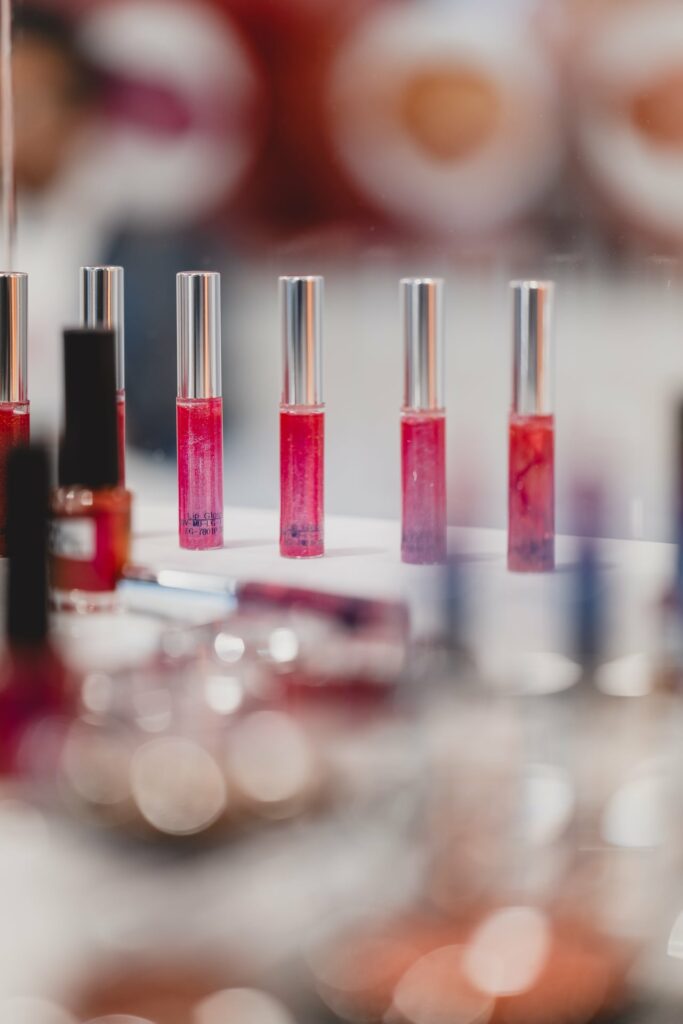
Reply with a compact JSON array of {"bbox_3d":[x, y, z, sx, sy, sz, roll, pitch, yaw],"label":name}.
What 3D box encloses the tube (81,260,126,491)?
[{"bbox_3d":[-0.083,-0.039,0.752,0.015,0.094,0.015,-1,9,-6],"label":"tube"}]

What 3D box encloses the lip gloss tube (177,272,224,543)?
[{"bbox_3d":[-0.048,-0.035,0.730,0.015,0.094,0.015,-2,10,-14],"label":"lip gloss tube"}]

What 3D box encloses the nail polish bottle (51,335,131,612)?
[{"bbox_3d":[-0.076,-0.013,0.639,0.024,0.081,0.024,0,9,0],"label":"nail polish bottle"}]

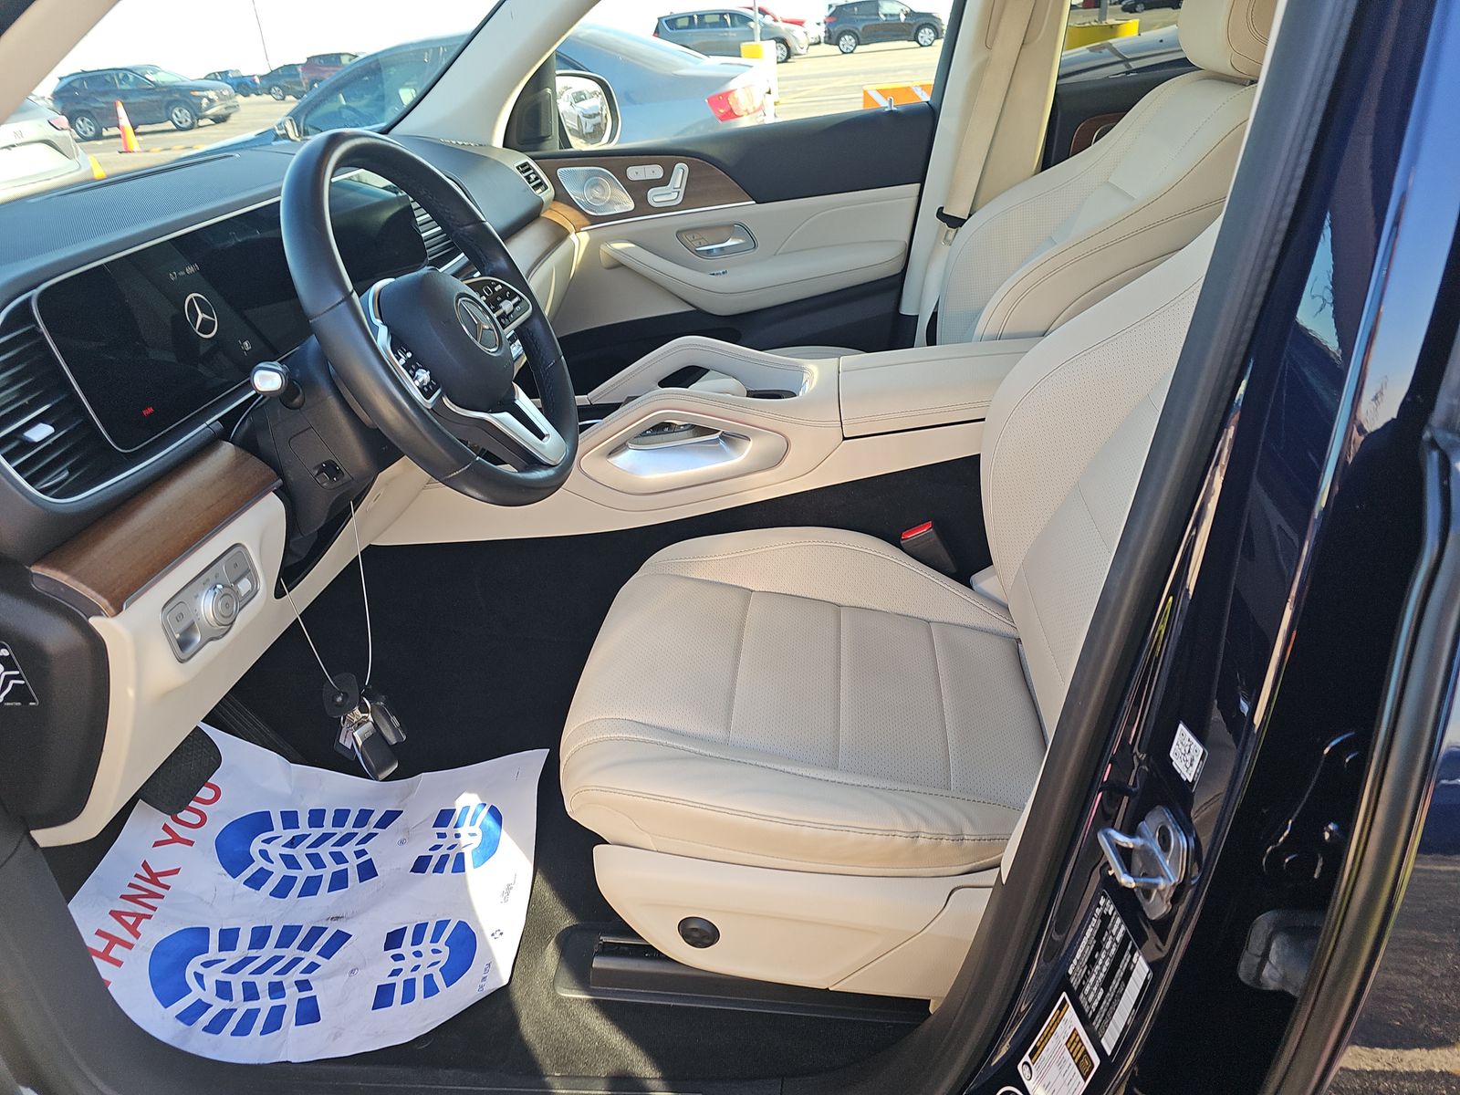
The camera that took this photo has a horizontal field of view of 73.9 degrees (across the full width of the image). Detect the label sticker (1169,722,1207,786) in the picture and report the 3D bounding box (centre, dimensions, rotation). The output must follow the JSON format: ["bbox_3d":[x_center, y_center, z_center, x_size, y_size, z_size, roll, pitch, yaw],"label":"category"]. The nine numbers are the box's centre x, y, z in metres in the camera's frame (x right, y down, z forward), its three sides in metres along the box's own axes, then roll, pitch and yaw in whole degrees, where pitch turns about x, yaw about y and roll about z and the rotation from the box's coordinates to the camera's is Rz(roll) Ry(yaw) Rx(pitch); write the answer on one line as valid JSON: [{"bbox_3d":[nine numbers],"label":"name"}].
[{"bbox_3d":[0.230,0.104,0.487,0.001,0.023,0.022,0,28,-8],"label":"label sticker"}]

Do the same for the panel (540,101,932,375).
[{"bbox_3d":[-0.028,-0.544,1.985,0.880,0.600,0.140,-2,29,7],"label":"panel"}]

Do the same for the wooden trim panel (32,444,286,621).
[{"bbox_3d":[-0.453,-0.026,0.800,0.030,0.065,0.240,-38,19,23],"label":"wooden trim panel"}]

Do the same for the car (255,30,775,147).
[{"bbox_3d":[-2.062,-2.902,7.112,4.750,1.450,1.820,-2,29,7],"label":"car"}]

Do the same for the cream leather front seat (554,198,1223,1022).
[{"bbox_3d":[0.304,-0.101,0.907,0.970,0.950,0.550,-2,29,7],"label":"cream leather front seat"}]

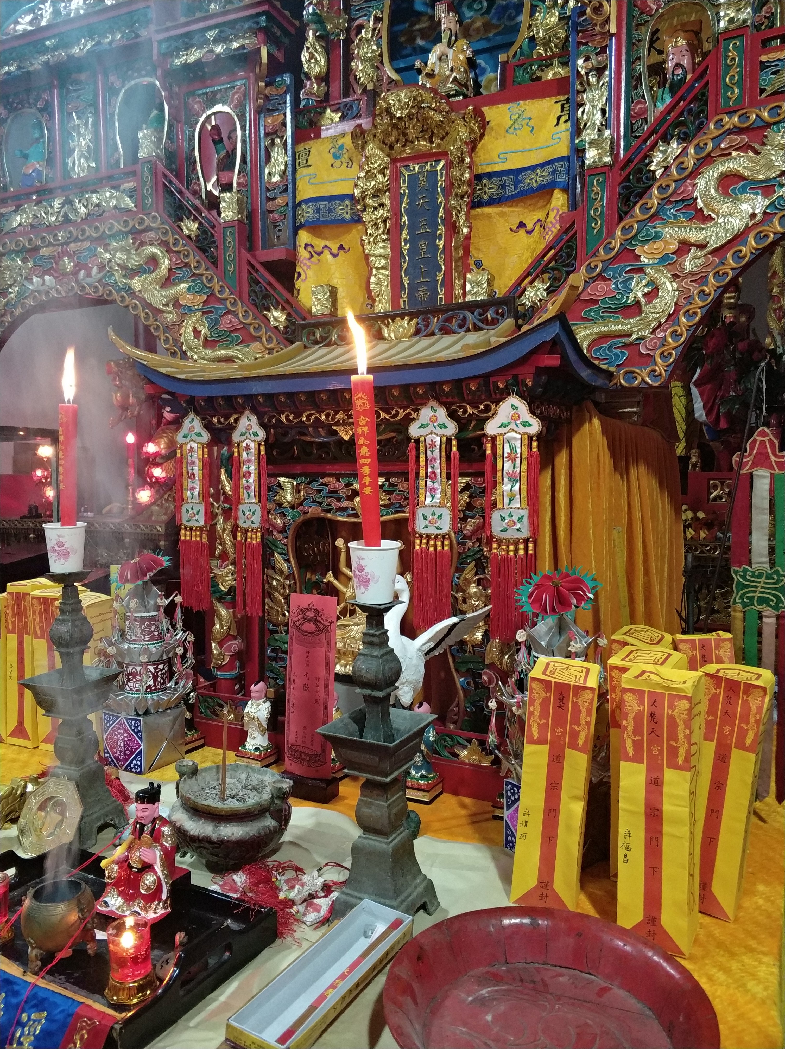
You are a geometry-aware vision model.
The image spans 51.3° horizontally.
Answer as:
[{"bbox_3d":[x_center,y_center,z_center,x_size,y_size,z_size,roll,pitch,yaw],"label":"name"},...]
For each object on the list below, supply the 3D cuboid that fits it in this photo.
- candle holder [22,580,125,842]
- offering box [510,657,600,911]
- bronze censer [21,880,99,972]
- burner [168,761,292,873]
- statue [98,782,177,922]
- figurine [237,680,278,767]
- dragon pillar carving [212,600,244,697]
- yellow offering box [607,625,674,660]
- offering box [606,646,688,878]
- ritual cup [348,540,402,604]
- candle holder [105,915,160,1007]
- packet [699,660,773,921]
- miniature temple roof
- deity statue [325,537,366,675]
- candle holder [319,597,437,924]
[{"bbox_3d":[-0.549,0.310,1.409,0.125,0.448,0.125,2,5,26],"label":"candle holder"},{"bbox_3d":[0.234,0.371,1.167,0.088,0.339,0.086,6,11,18],"label":"offering box"},{"bbox_3d":[-0.421,0.506,1.038,0.090,0.088,0.090,0,5,0],"label":"bronze censer"},{"bbox_3d":[-0.261,0.466,1.323,0.215,0.147,0.190,2,5,26],"label":"burner"},{"bbox_3d":[-0.343,0.438,1.111,0.088,0.170,0.082,2,5,25],"label":"statue"},{"bbox_3d":[-0.289,0.417,1.738,0.065,0.176,0.062,2,5,25],"label":"figurine"},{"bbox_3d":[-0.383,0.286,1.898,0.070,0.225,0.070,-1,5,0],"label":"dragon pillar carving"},{"bbox_3d":[0.434,0.361,1.429,0.088,0.339,0.086,2,5,29],"label":"yellow offering box"},{"bbox_3d":[0.389,0.372,1.249,0.093,0.343,0.086,4,6,38],"label":"offering box"},{"bbox_3d":[-0.024,0.065,1.112,0.072,0.079,0.072,0,5,0],"label":"ritual cup"},{"bbox_3d":[-0.314,0.507,0.978,0.062,0.094,0.062,2,5,25],"label":"candle holder"},{"bbox_3d":[0.471,0.378,1.174,0.088,0.339,0.086,9,8,29],"label":"packet"},{"bbox_3d":[-0.069,-0.345,1.713,1.020,0.160,0.370,2,5,28],"label":"miniature temple roof"},{"bbox_3d":[-0.052,0.177,1.780,0.185,0.300,0.130,2,5,27],"label":"deity statue"},{"bbox_3d":[-0.019,0.327,1.136,0.125,0.448,0.125,2,5,30],"label":"candle holder"}]

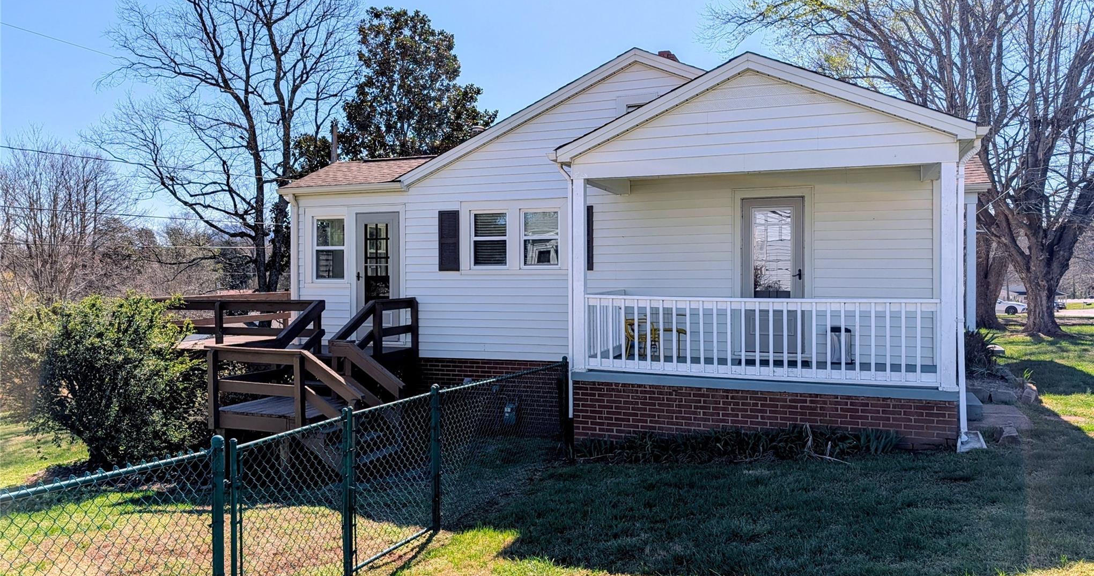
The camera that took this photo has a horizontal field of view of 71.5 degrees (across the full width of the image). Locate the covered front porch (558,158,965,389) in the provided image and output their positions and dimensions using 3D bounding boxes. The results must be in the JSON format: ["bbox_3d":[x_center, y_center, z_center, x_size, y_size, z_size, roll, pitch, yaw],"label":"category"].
[{"bbox_3d":[2.622,-0.106,9.519,4.197,2.460,2.170,0,0,19],"label":"covered front porch"}]

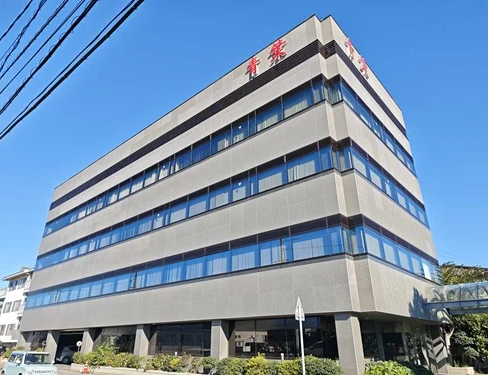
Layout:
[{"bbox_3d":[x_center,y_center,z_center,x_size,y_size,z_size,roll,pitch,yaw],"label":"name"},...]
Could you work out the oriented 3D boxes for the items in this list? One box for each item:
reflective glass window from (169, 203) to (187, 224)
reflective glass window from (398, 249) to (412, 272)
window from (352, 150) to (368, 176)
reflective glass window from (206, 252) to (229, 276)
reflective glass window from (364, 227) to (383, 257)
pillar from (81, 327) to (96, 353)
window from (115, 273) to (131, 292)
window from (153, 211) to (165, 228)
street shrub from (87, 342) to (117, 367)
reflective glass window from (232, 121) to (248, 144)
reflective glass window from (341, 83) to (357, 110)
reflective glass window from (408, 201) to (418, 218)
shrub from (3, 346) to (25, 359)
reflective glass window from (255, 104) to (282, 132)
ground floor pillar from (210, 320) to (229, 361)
[{"bbox_3d":[-4.011,1.680,20.423,1.760,1.021,0.100,-21,-32,37],"label":"reflective glass window"},{"bbox_3d":[7.584,3.413,15.640,0.100,1.009,1.713,-21,-32,37],"label":"reflective glass window"},{"bbox_3d":[5.671,-1.060,16.177,0.120,1.054,1.880,-21,-32,37],"label":"window"},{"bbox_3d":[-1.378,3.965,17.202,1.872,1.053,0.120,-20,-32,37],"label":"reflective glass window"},{"bbox_3d":[5.278,2.289,13.420,0.100,1.105,1.739,-20,-32,37],"label":"reflective glass window"},{"bbox_3d":[-11.057,11.276,23.620,0.588,2.415,0.564,-20,-32,37],"label":"pillar"},{"bbox_3d":[-8.141,6.445,22.292,1.748,1.038,0.100,-21,-32,37],"label":"window"},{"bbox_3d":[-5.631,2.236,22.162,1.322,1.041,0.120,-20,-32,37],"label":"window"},{"bbox_3d":[-8.365,9.803,19.500,1.450,1.200,1.150,-21,-32,37],"label":"street shrub"},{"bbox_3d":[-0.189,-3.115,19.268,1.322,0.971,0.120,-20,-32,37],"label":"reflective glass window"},{"bbox_3d":[5.435,-4.282,16.787,0.120,1.140,1.790,-20,-32,37],"label":"reflective glass window"},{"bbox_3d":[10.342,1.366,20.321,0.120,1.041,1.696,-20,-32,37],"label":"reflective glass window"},{"bbox_3d":[-19.428,13.907,28.000,1.600,0.950,1.150,-21,-32,37],"label":"shrub"},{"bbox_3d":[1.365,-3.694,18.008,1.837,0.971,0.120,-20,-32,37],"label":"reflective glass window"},{"bbox_3d":[-1.124,7.575,15.626,0.588,2.415,0.564,-20,-32,37],"label":"ground floor pillar"}]

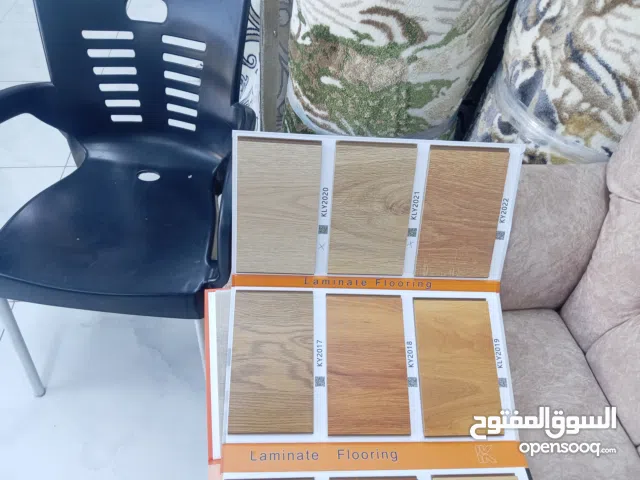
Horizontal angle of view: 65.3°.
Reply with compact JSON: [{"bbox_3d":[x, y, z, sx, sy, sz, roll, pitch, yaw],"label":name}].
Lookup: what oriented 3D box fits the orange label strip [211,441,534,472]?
[{"bbox_3d":[0.081,0.294,0.677,0.420,0.005,0.036,3,47,-8],"label":"orange label strip"}]

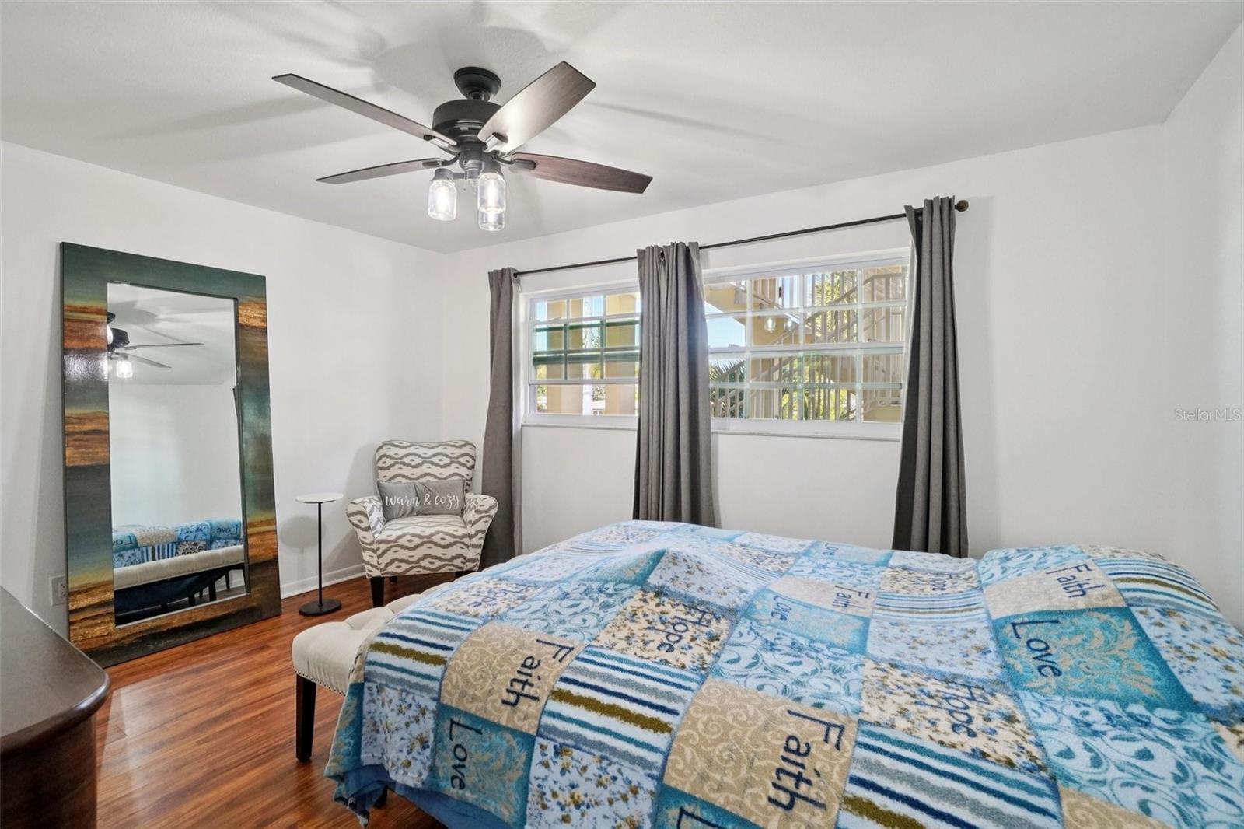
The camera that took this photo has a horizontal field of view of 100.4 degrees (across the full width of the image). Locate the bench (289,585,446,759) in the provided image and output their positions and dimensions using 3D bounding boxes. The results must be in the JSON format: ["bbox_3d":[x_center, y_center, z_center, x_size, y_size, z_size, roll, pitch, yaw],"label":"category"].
[{"bbox_3d":[-0.656,0.965,2.179,0.470,0.461,1.156,2,3,31],"label":"bench"}]

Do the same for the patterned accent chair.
[{"bbox_3d":[-1.272,0.664,3.445,0.853,0.936,0.755,0,3,-14],"label":"patterned accent chair"}]

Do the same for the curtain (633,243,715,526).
[{"bbox_3d":[0.314,0.053,3.126,0.480,2.100,0.127,2,3,30],"label":"curtain"}]

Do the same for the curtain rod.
[{"bbox_3d":[0.337,-0.978,3.065,2.856,0.049,0.059,2,3,30],"label":"curtain rod"}]

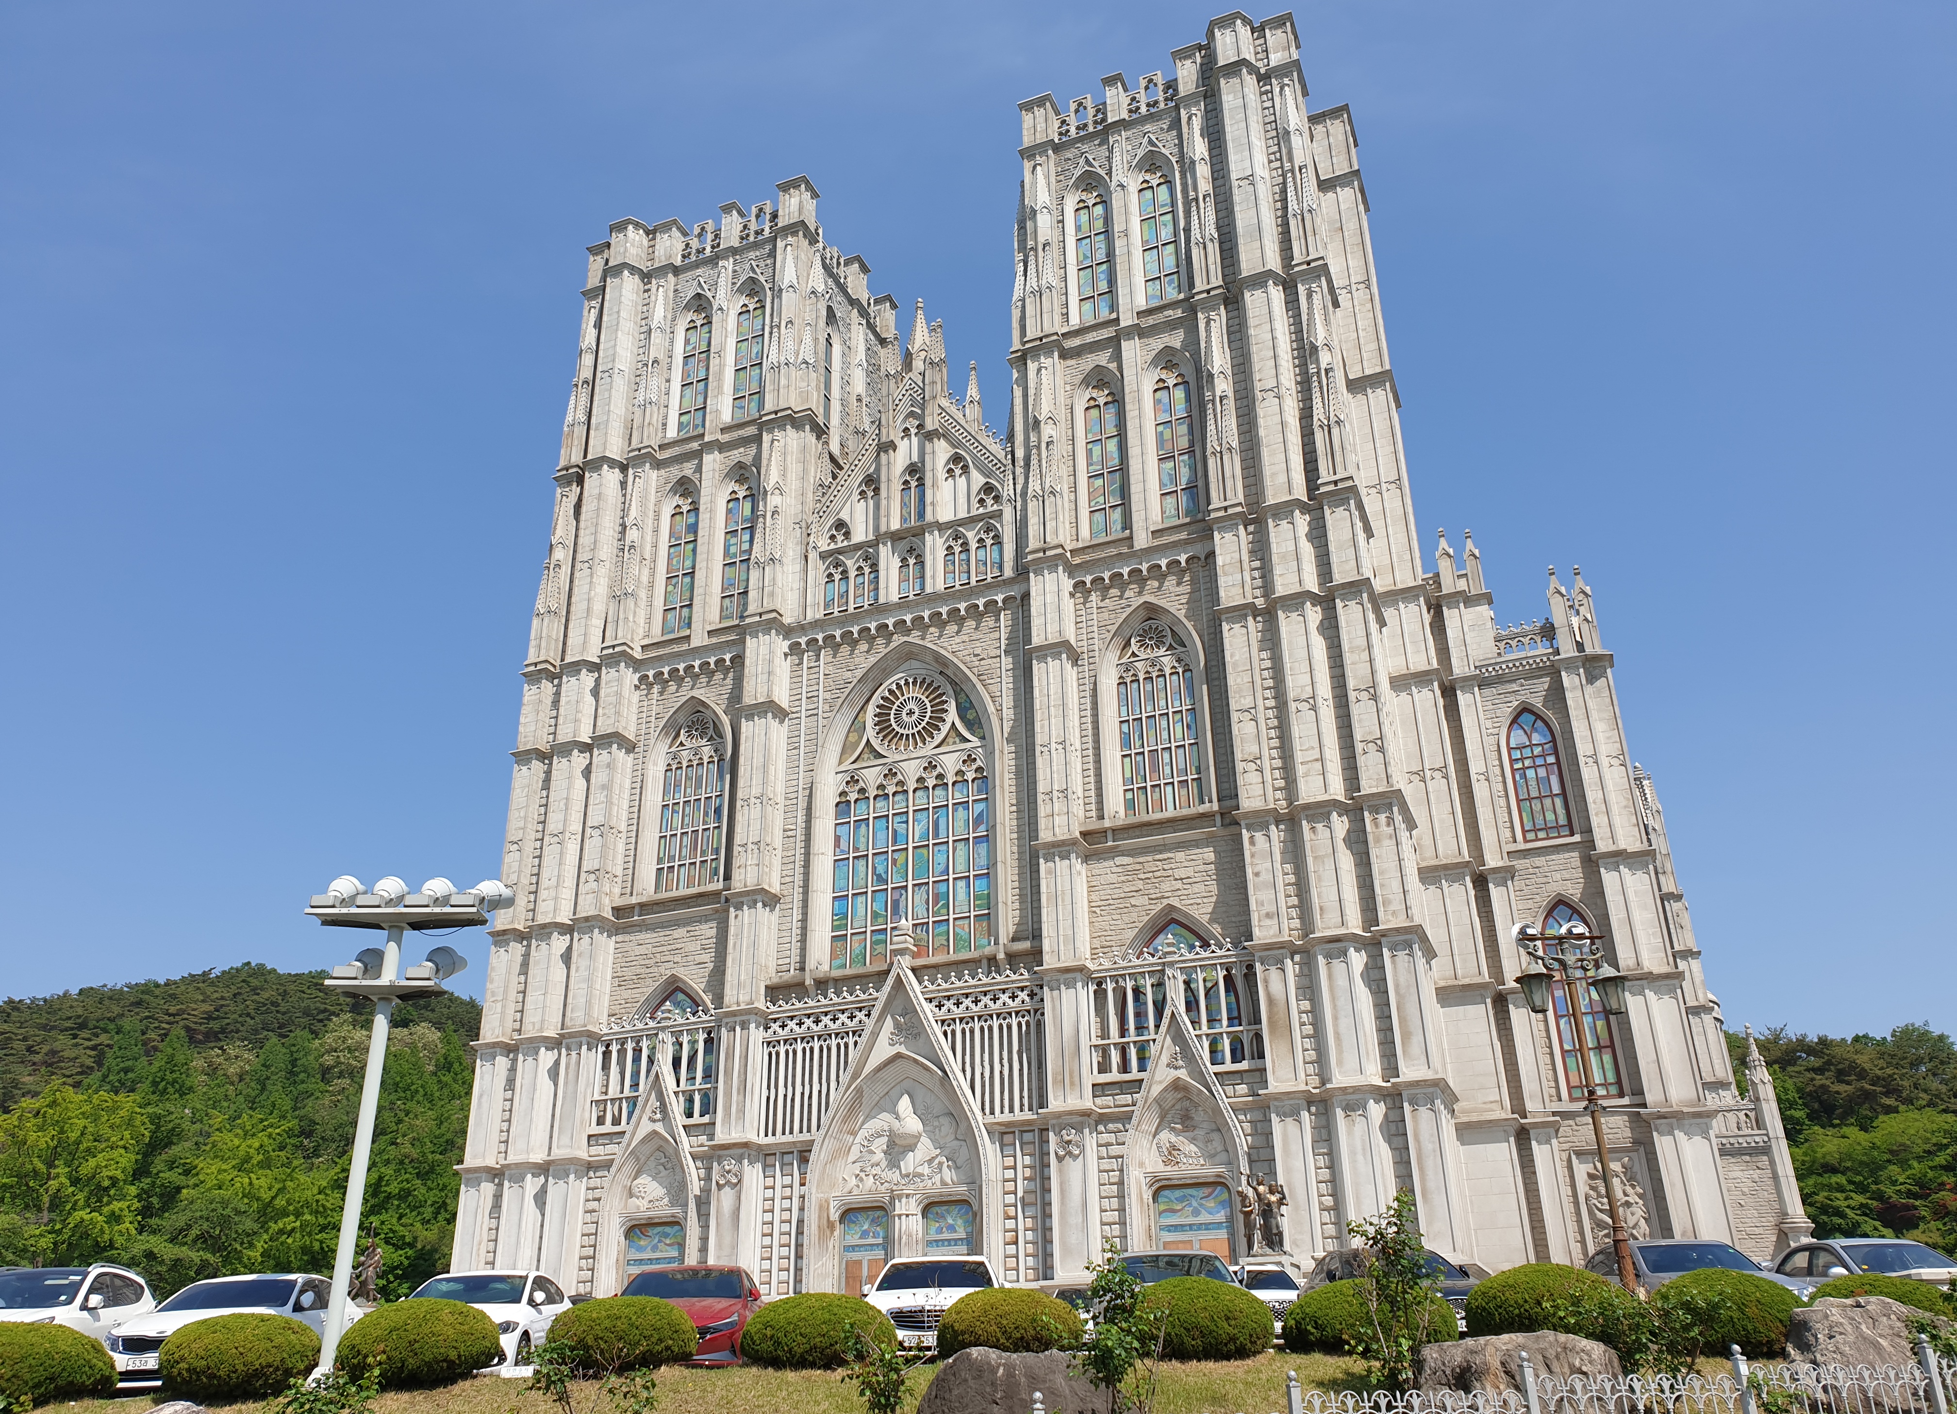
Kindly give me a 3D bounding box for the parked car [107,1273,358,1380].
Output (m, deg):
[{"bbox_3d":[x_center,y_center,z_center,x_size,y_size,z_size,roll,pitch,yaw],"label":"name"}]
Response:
[{"bbox_3d":[-9.191,8.017,18.639,1.840,1.460,4.840,0,-25,-3],"label":"parked car"}]

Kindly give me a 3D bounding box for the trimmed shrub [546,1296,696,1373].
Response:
[{"bbox_3d":[-3.967,6.962,16.299,1.631,0.775,1.631,-1,-25,0],"label":"trimmed shrub"}]

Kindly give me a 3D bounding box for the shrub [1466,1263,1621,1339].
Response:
[{"bbox_3d":[6.329,6.681,16.399,1.671,0.875,1.671,-1,-25,0],"label":"shrub"}]

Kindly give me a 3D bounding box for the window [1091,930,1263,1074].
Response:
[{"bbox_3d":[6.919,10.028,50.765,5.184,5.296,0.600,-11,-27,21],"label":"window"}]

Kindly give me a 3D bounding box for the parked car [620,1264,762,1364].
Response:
[{"bbox_3d":[-3.839,8.432,20.109,1.830,1.420,4.650,0,-25,-1],"label":"parked car"}]

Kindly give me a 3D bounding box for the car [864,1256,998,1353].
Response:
[{"bbox_3d":[-0.501,8.074,19.509,1.950,1.490,5.100,-2,-25,2],"label":"car"}]

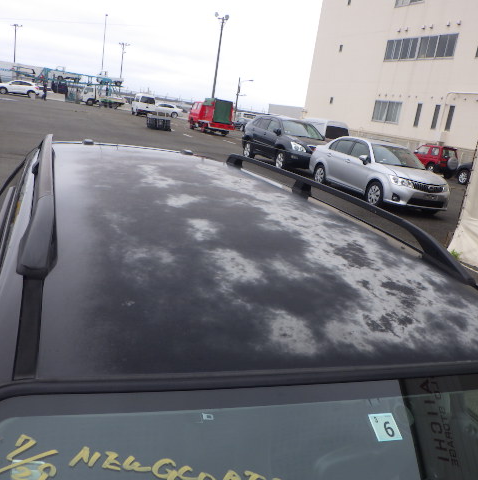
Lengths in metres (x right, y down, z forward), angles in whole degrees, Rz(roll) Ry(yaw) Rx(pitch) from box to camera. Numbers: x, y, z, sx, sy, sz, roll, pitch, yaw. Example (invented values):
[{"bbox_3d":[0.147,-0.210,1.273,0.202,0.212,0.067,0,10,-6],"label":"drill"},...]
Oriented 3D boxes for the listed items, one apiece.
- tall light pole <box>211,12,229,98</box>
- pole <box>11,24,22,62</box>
[{"bbox_3d":[-2.759,-20.316,61.459,1.600,12.244,0.600,8,14,-5],"label":"tall light pole"},{"bbox_3d":[-43.856,-36.083,101.353,2.300,11.349,0.600,2,15,-24],"label":"pole"}]

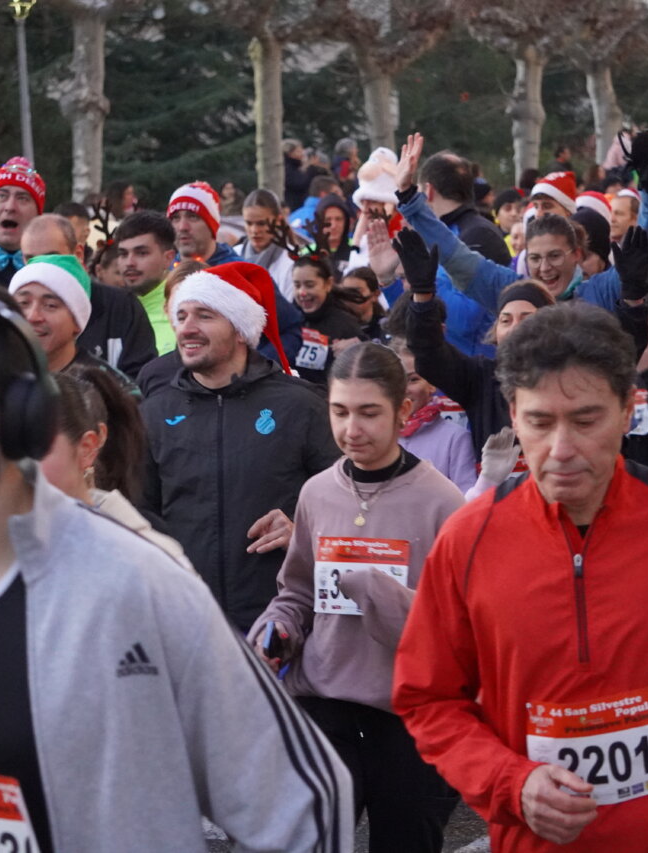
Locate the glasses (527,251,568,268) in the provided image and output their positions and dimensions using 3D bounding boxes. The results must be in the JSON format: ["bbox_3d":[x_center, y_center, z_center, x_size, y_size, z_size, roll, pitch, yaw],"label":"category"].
[{"bbox_3d":[0.709,-0.522,9.050,0.138,0.045,0.140,8,6,17],"label":"glasses"}]

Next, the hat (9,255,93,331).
[{"bbox_3d":[-0.636,-0.315,6.800,0.205,0.205,0.250,4,-6,15],"label":"hat"}]

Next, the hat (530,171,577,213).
[{"bbox_3d":[1.008,-1.036,12.800,0.210,0.190,0.230,10,3,24],"label":"hat"}]

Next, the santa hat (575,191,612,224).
[{"bbox_3d":[1.267,-1.025,13.700,0.210,0.200,0.240,4,-6,18],"label":"santa hat"}]

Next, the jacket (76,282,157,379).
[{"bbox_3d":[-0.736,-0.068,8.200,0.540,0.700,0.300,1,6,12],"label":"jacket"}]

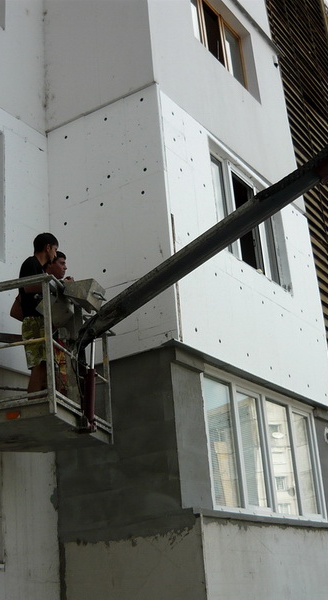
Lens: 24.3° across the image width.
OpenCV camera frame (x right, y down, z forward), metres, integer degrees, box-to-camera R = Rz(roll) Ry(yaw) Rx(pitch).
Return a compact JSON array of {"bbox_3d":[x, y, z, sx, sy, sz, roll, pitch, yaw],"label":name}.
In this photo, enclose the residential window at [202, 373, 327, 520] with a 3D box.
[{"bbox_3d":[1.119,1.626,8.127,0.120,1.340,2.590,-18,-25,30],"label":"residential window"}]

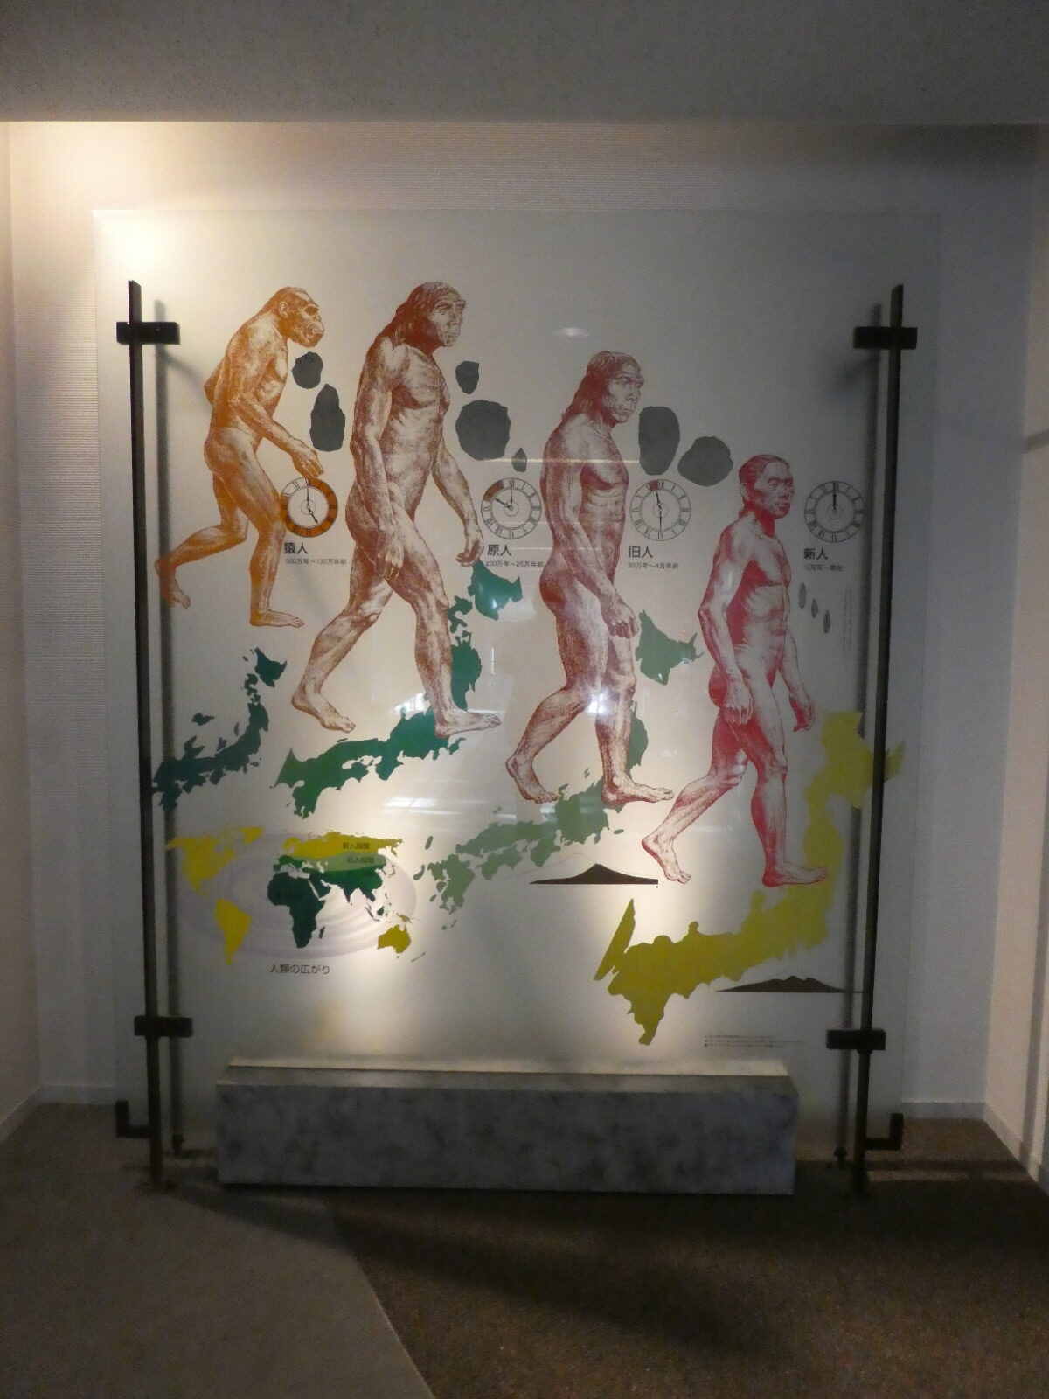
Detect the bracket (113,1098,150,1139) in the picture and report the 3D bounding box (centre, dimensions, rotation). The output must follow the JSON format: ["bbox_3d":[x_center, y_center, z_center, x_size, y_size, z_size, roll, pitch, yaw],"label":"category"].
[{"bbox_3d":[-1.067,1.155,2.670,0.100,0.088,0.031,1,5,1],"label":"bracket"}]

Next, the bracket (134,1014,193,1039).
[{"bbox_3d":[-0.981,0.893,2.639,0.151,0.049,0.026,1,5,1],"label":"bracket"}]

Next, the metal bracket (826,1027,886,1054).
[{"bbox_3d":[0.894,0.916,2.612,0.151,0.049,0.026,1,5,1],"label":"metal bracket"}]

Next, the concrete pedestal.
[{"bbox_3d":[-0.048,1.158,2.663,1.533,0.278,0.180,1,5,1],"label":"concrete pedestal"}]

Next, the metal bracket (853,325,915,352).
[{"bbox_3d":[0.912,-0.911,2.449,0.151,0.049,0.026,1,5,1],"label":"metal bracket"}]

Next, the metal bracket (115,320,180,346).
[{"bbox_3d":[-0.959,-0.933,2.475,0.151,0.049,0.026,1,5,1],"label":"metal bracket"}]

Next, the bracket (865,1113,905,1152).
[{"bbox_3d":[0.975,1.179,2.641,0.100,0.088,0.031,1,5,1],"label":"bracket"}]

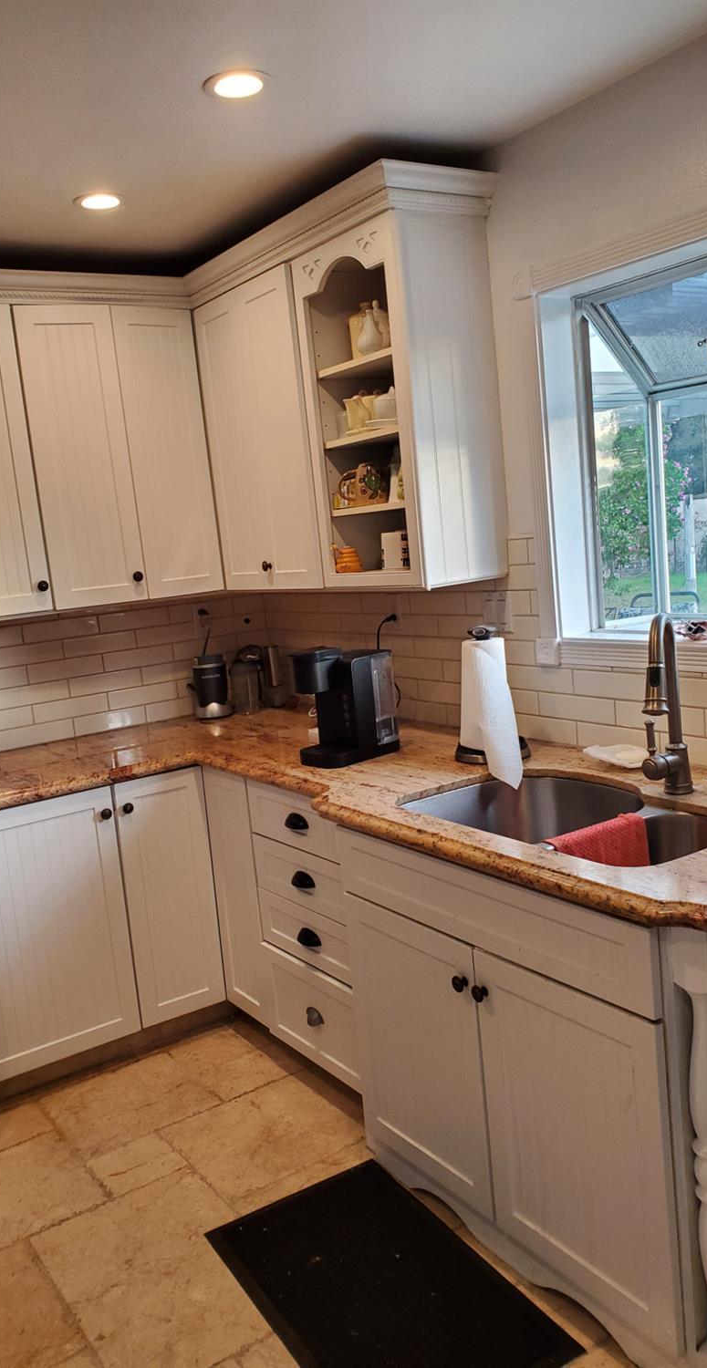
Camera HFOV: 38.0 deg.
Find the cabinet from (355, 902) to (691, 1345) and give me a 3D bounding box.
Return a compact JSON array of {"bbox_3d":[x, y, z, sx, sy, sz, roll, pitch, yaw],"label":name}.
[{"bbox_3d":[0.536,0.710,2.233,0.664,0.825,0.931,-11,10,-34],"label":"cabinet"}]

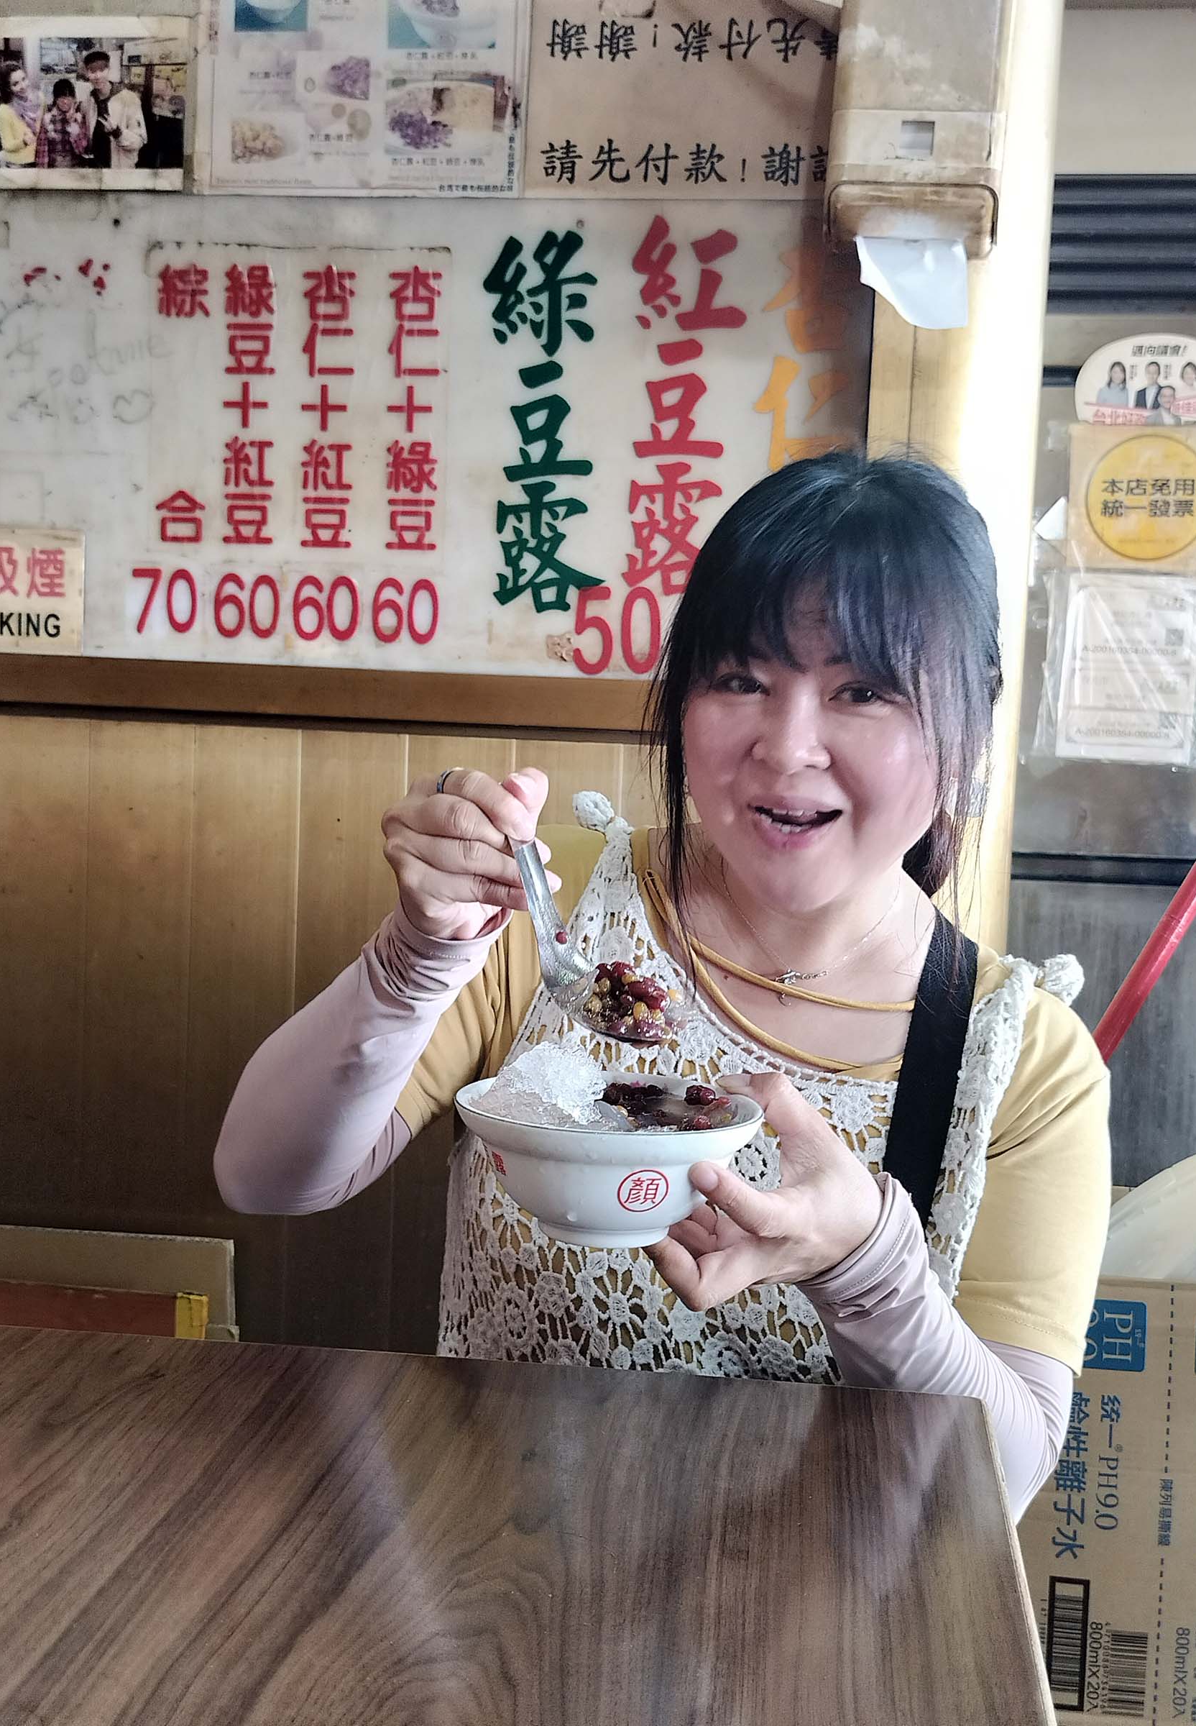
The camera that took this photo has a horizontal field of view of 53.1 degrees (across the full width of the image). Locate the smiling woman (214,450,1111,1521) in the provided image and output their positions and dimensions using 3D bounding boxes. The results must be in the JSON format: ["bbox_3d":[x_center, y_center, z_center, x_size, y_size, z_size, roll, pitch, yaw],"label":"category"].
[{"bbox_3d":[0.040,0.380,0.720,0.550,1.230,0.600,3,3,13],"label":"smiling woman"}]

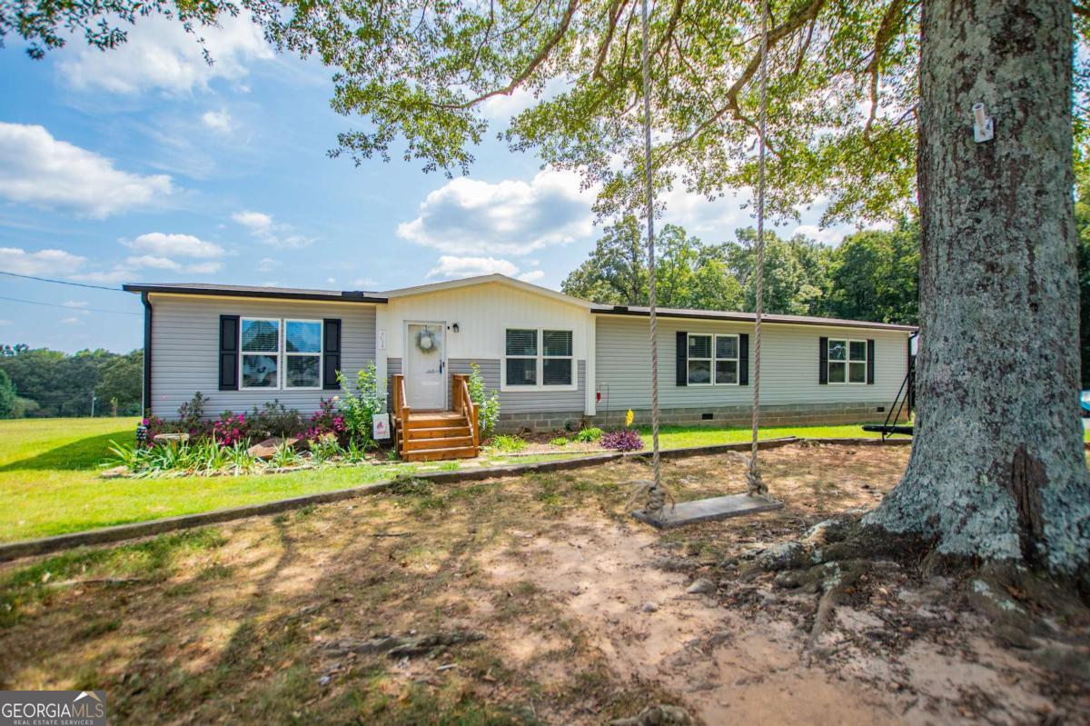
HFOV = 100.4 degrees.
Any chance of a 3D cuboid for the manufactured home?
[{"bbox_3d":[1.463,-0.017,16.821,23.610,4.300,8.850,1,-1,-20],"label":"manufactured home"}]

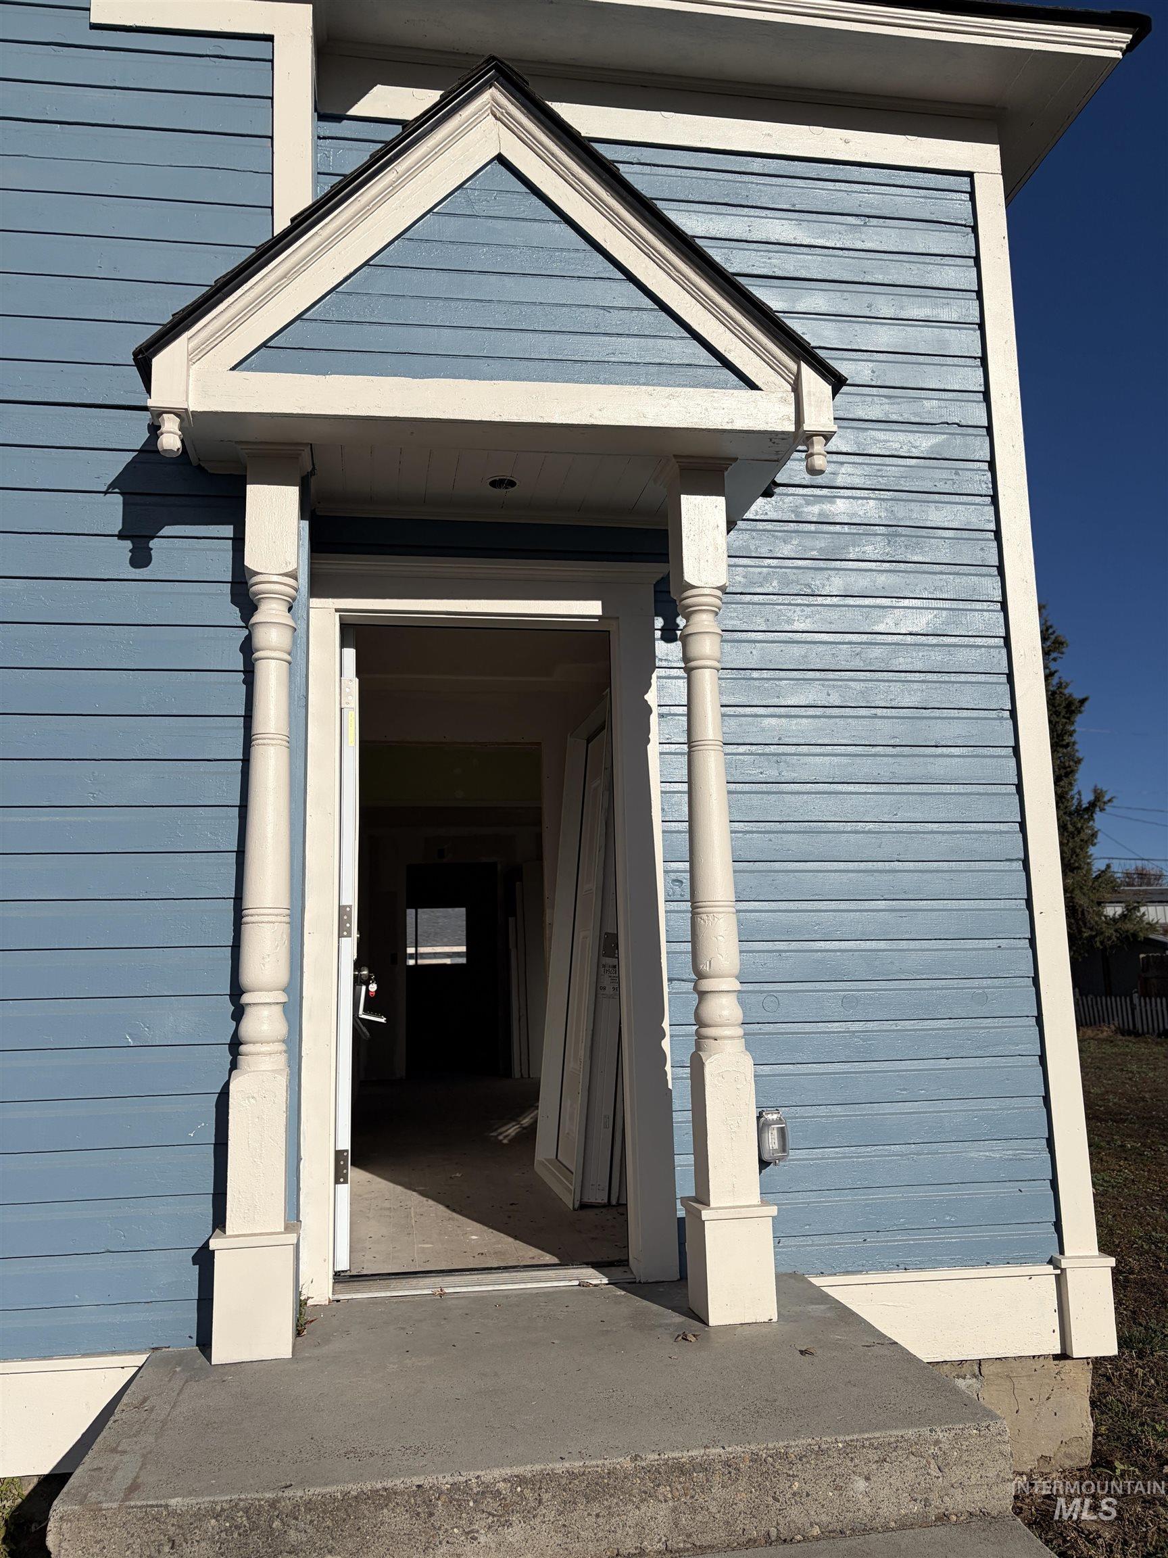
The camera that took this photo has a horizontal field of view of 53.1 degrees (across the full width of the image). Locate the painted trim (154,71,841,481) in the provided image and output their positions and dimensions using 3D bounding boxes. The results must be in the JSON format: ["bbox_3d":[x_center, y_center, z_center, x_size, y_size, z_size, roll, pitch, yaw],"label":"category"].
[{"bbox_3d":[-0.274,-1.382,3.604,1.915,1.194,0.813,0,-9,-8],"label":"painted trim"}]

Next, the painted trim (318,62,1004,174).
[{"bbox_3d":[0.330,-2.417,4.278,2.527,0.235,0.045,0,-9,-8],"label":"painted trim"}]

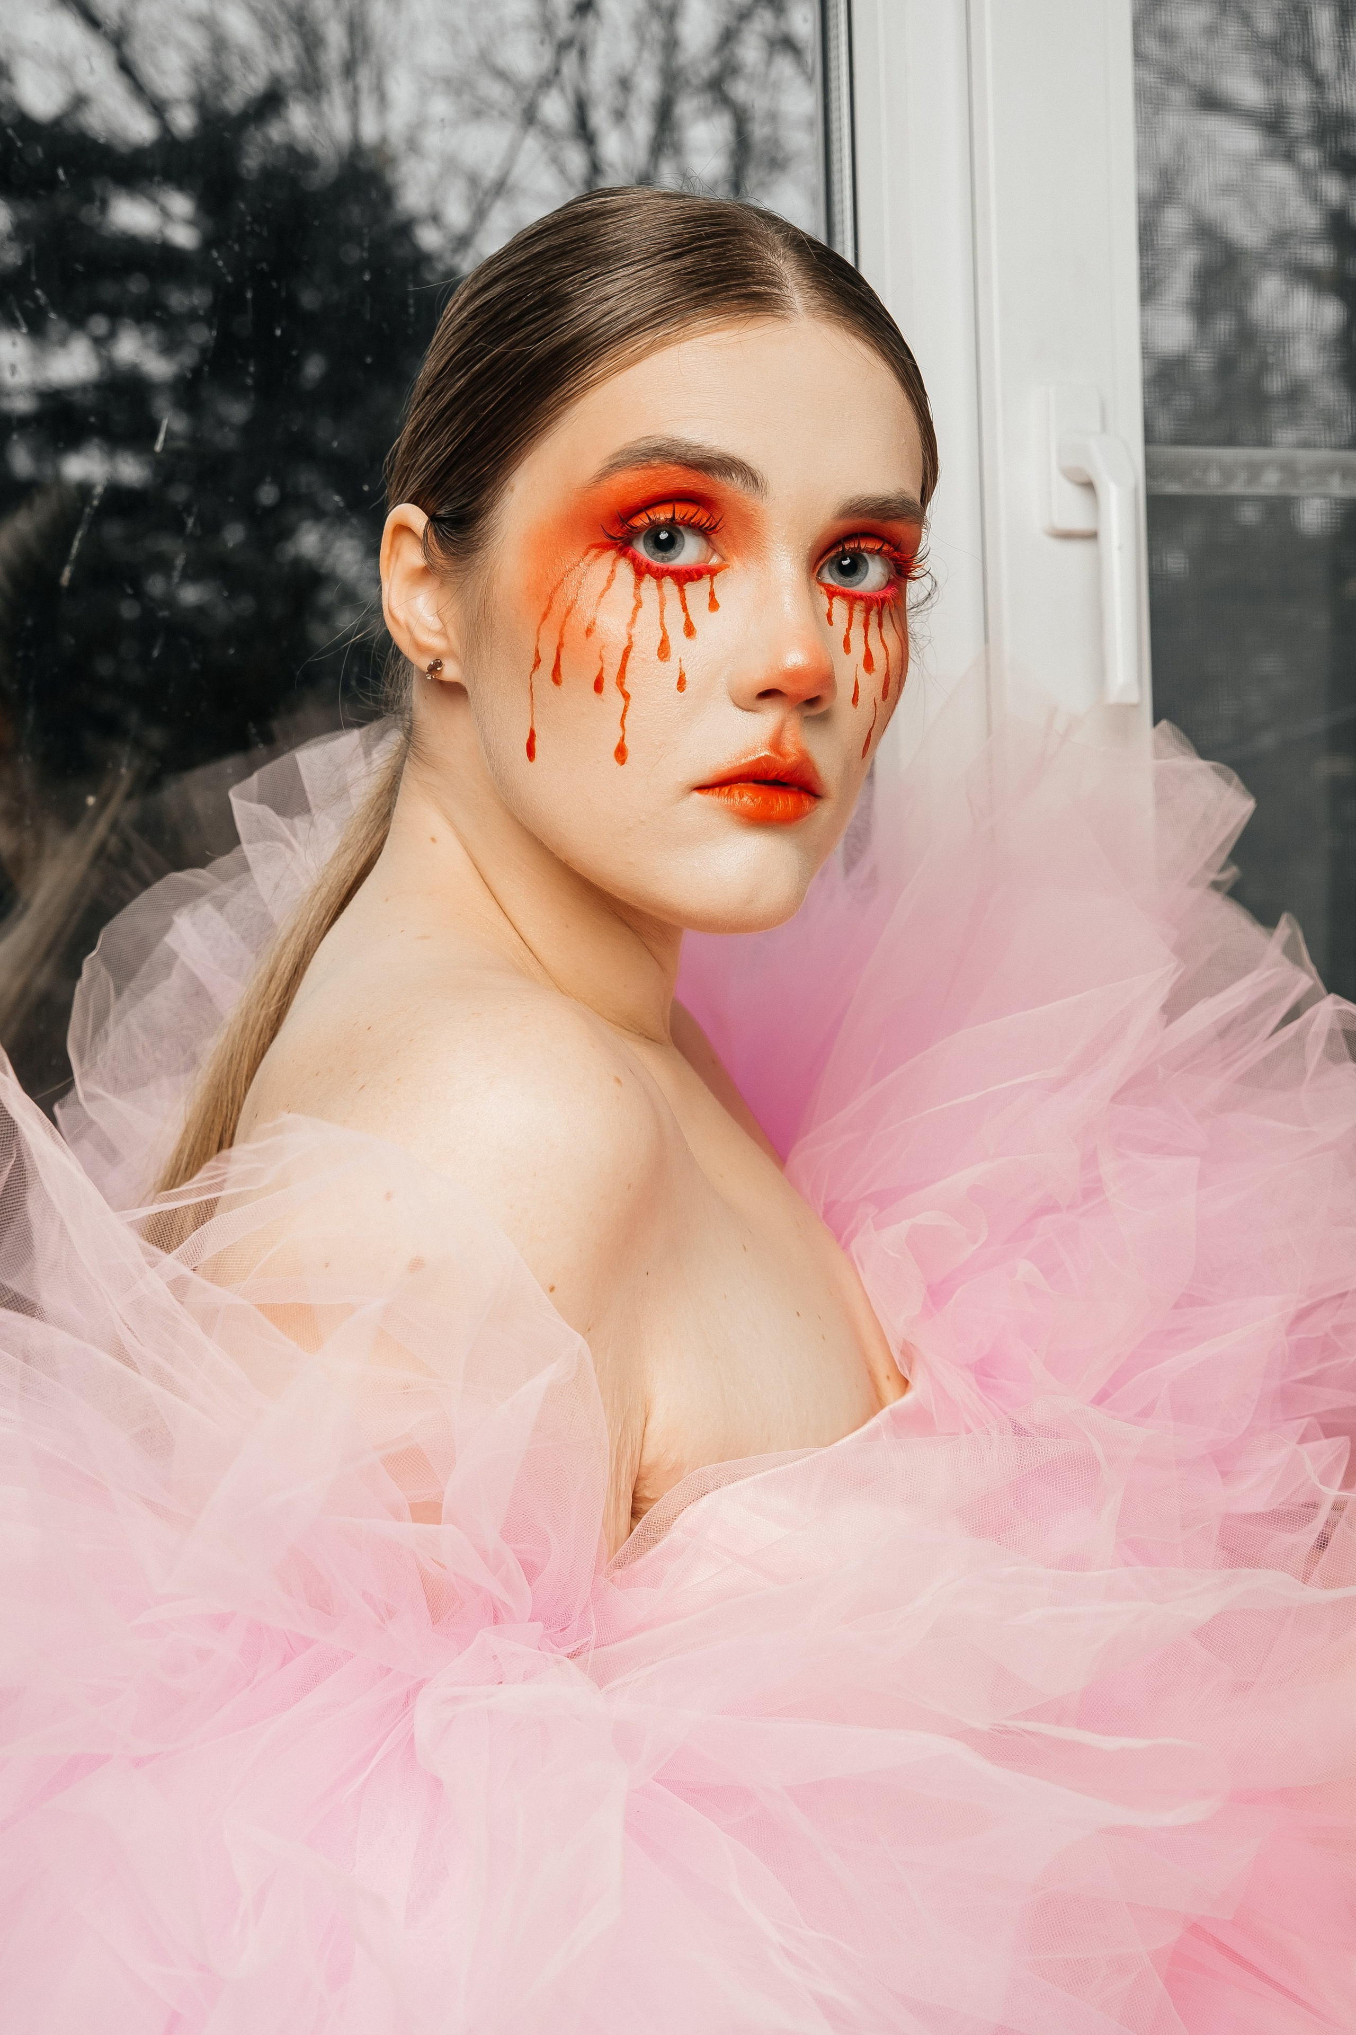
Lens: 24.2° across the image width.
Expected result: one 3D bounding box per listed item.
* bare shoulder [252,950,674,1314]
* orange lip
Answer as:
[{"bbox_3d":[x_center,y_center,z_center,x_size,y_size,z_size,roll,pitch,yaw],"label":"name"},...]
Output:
[{"bbox_3d":[-0.063,0.031,0.905,0.118,0.105,0.130,-2,0,13],"label":"bare shoulder"},{"bbox_3d":[0.027,-0.068,0.925,0.045,0.021,0.018,2,1,-31],"label":"orange lip"}]

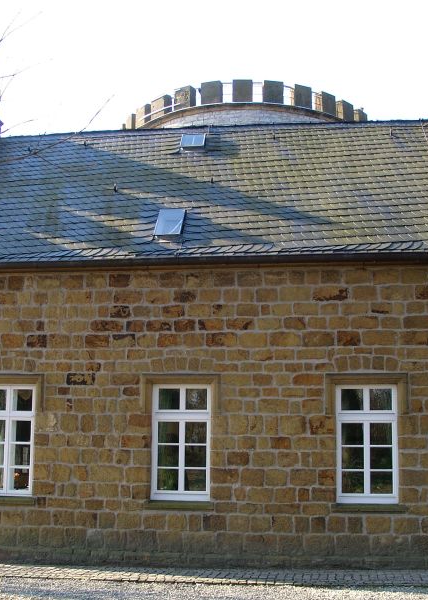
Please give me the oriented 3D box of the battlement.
[{"bbox_3d":[1.468,-7.551,36.983,11.188,1.134,11.188,0,-6,2],"label":"battlement"}]

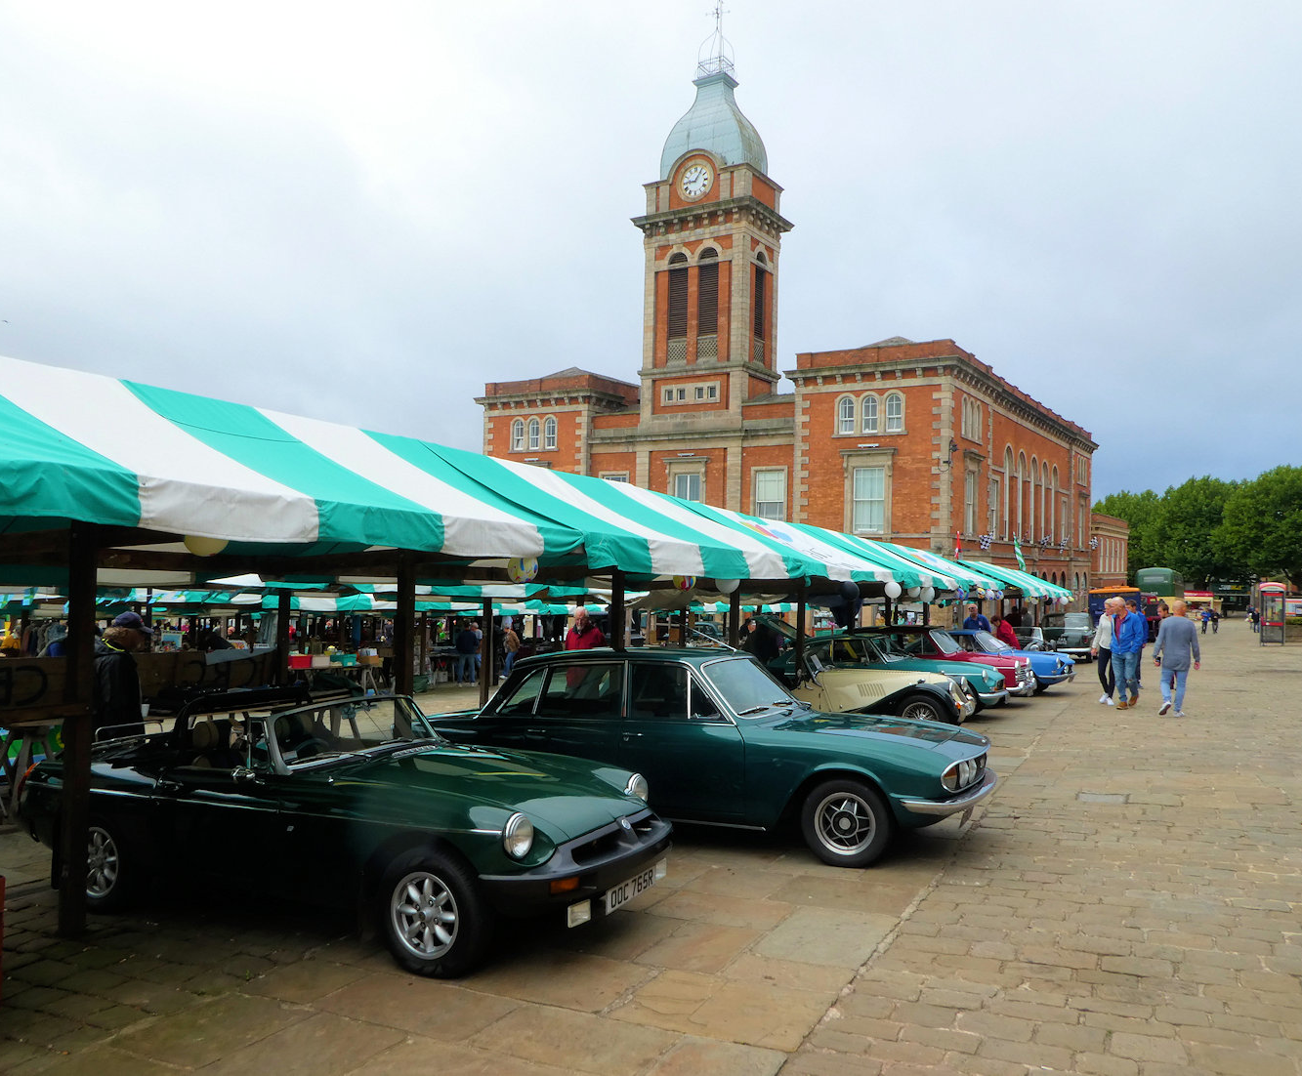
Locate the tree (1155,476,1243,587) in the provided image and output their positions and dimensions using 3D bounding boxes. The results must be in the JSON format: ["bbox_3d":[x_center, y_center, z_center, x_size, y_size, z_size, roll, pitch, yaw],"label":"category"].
[{"bbox_3d":[55.161,1.183,100.000,10.000,14.800,10.000,1,-1,0],"label":"tree"}]

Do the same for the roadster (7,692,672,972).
[{"bbox_3d":[-1.795,1.515,5.740,3.980,1.240,1.530,-2,-4,25],"label":"roadster"}]

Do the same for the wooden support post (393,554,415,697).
[{"bbox_3d":[-1.783,1.113,7.136,0.100,2.180,0.100,1,-1,33],"label":"wooden support post"}]

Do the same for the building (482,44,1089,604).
[{"bbox_3d":[13.982,-12.063,77.139,32.000,36.000,43.500,1,-1,33],"label":"building"}]

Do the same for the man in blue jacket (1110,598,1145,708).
[{"bbox_3d":[7.614,1.855,15.900,0.560,1.780,0.420,0,-3,23],"label":"man in blue jacket"}]

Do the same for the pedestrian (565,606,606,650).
[{"bbox_3d":[-0.725,1.591,10.900,0.520,1.700,0.360,1,-3,12],"label":"pedestrian"}]

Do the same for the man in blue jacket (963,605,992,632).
[{"bbox_3d":[7.351,2.420,22.413,0.550,1.770,0.350,1,-1,14],"label":"man in blue jacket"}]

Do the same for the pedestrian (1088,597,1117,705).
[{"bbox_3d":[7.393,1.864,16.300,0.500,1.720,0.420,1,-1,20],"label":"pedestrian"}]

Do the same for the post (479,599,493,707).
[{"bbox_3d":[-2.733,1.962,16.500,0.110,2.250,0.110,0,-3,26],"label":"post"}]

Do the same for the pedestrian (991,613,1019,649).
[{"bbox_3d":[7.572,2.365,21.300,0.620,1.500,0.500,2,-3,-21],"label":"pedestrian"}]

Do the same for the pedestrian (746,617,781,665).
[{"bbox_3d":[1.936,2.096,17.100,0.550,1.500,0.480,3,-3,-37],"label":"pedestrian"}]

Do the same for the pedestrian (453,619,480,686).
[{"bbox_3d":[-4.856,3.027,26.200,0.540,1.720,0.360,1,-3,-6],"label":"pedestrian"}]

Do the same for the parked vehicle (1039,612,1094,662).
[{"bbox_3d":[12.750,2.950,30.300,1.600,1.450,3.950,0,-3,25],"label":"parked vehicle"}]

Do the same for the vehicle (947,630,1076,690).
[{"bbox_3d":[7.040,2.590,21.250,3.800,1.240,1.520,-2,-4,30],"label":"vehicle"}]

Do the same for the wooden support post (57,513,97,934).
[{"bbox_3d":[-2.981,0.972,5.186,0.100,2.180,0.100,1,-1,33],"label":"wooden support post"}]

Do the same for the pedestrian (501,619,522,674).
[{"bbox_3d":[-3.857,3.054,27.512,0.550,1.620,0.520,1,-1,12],"label":"pedestrian"}]

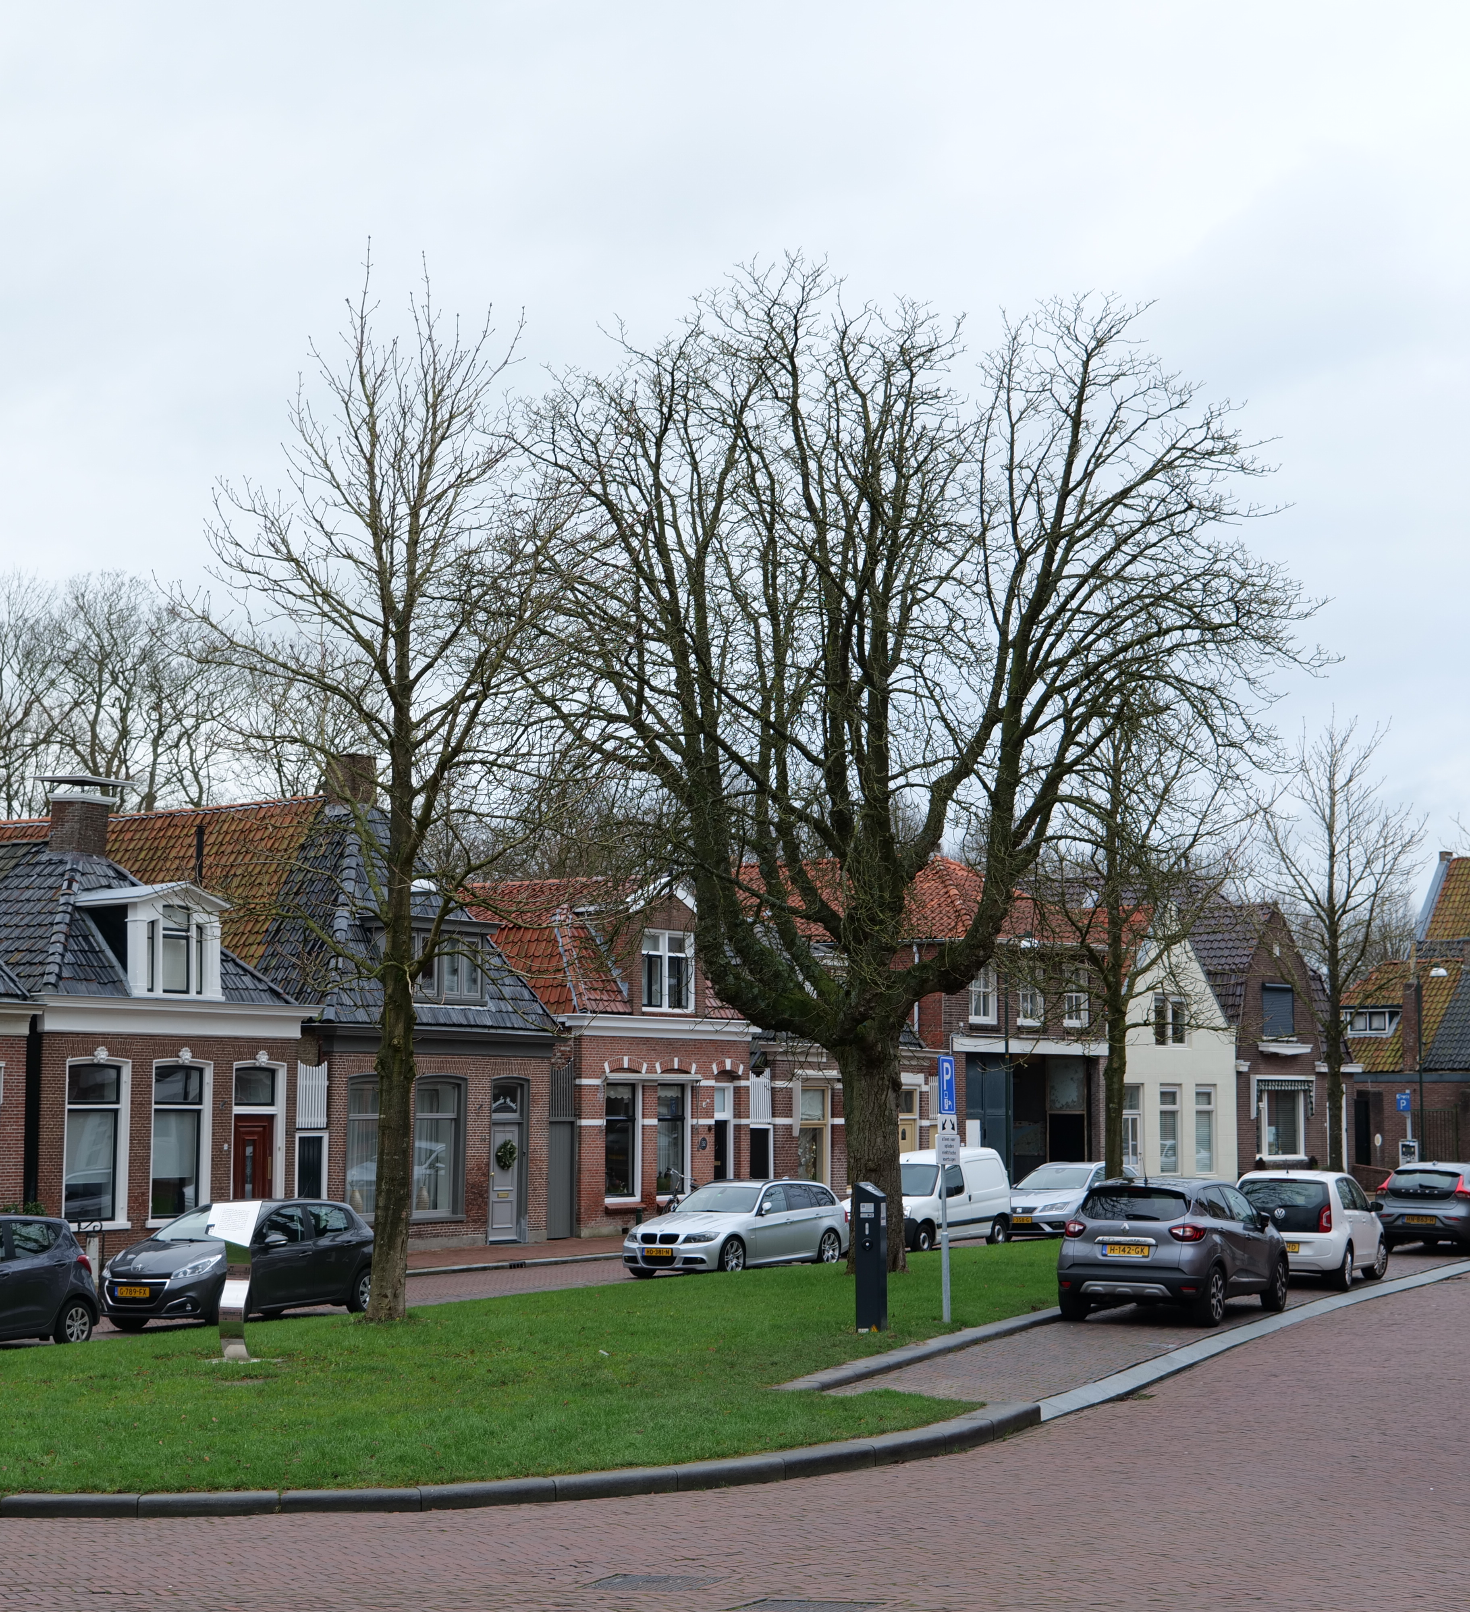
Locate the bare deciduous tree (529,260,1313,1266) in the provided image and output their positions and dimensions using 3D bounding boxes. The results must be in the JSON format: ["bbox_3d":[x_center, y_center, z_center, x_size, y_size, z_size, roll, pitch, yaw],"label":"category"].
[{"bbox_3d":[2.694,-0.710,42.016,11.402,14.819,11.402,0,-6,0],"label":"bare deciduous tree"}]

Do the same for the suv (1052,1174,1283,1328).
[{"bbox_3d":[5.085,5.038,32.976,1.778,1.566,4.122,-2,-6,26],"label":"suv"}]

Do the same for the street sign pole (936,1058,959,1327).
[{"bbox_3d":[2.190,3.951,29.756,0.090,2.752,0.550,-3,-6,30],"label":"street sign pole"}]

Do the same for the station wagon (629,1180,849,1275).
[{"bbox_3d":[0.086,6.428,44.241,1.817,1.430,4.527,-3,-7,33],"label":"station wagon"}]

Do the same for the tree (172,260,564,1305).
[{"bbox_3d":[-4.309,-0.347,33.885,4.564,12.550,4.564,0,-6,0],"label":"tree"}]

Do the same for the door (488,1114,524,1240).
[{"bbox_3d":[-3.943,6.482,49.903,0.120,2.150,0.980,-4,-7,34],"label":"door"}]

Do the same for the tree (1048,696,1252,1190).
[{"bbox_3d":[6.606,2.665,46.968,3.500,8.661,3.400,0,-6,0],"label":"tree"}]

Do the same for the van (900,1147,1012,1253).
[{"bbox_3d":[3.144,6.751,49.577,1.730,1.810,4.130,-3,-7,33],"label":"van"}]

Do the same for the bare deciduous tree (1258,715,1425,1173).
[{"bbox_3d":[11.735,3.063,55.975,3.300,9.720,3.300,0,-6,0],"label":"bare deciduous tree"}]

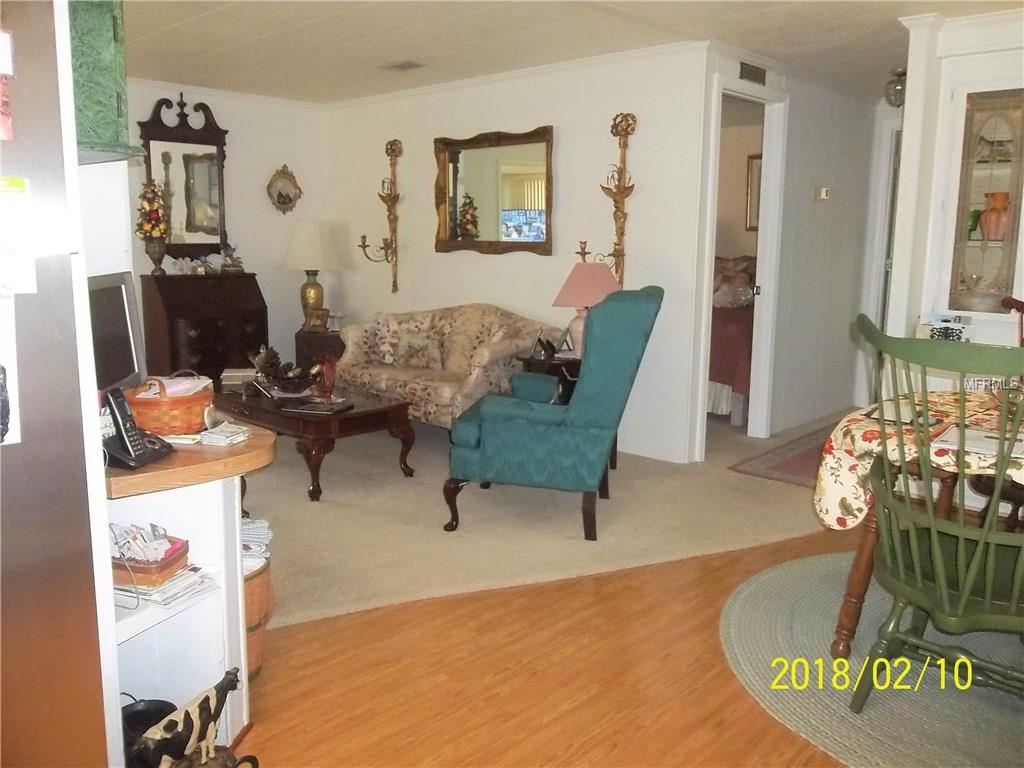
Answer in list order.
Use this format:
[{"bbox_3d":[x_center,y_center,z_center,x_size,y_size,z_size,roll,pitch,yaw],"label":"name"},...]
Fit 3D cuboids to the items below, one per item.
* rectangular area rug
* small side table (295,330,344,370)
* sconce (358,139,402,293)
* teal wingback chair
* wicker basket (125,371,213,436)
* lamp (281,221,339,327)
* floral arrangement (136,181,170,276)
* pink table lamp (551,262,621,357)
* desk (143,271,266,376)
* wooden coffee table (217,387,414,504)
[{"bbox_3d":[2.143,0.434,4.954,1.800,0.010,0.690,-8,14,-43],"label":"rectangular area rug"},{"bbox_3d":[-1.447,-0.127,6.332,0.456,0.570,0.526,-1,9,-9],"label":"small side table"},{"bbox_3d":[-1.005,-1.302,6.211,0.315,1.182,0.239,10,14,43],"label":"sconce"},{"bbox_3d":[0.216,0.076,3.612,0.887,1.069,0.737,3,9,11],"label":"teal wingback chair"},{"bbox_3d":[-0.936,0.047,2.200,0.180,0.160,0.195,0,10,-8],"label":"wicker basket"},{"bbox_3d":[-1.587,-0.840,6.250,0.463,0.861,0.463,-1,9,-9],"label":"lamp"},{"bbox_3d":[-2.581,-1.110,5.750,0.247,0.676,0.247,10,14,43],"label":"floral arrangement"},{"bbox_3d":[0.445,-0.428,4.680,0.403,0.550,0.403,1,10,0],"label":"pink table lamp"},{"bbox_3d":[-2.303,-0.322,6.060,0.454,0.975,0.756,10,14,43],"label":"desk"},{"bbox_3d":[-1.184,0.265,4.444,1.264,0.393,0.626,9,12,41],"label":"wooden coffee table"}]

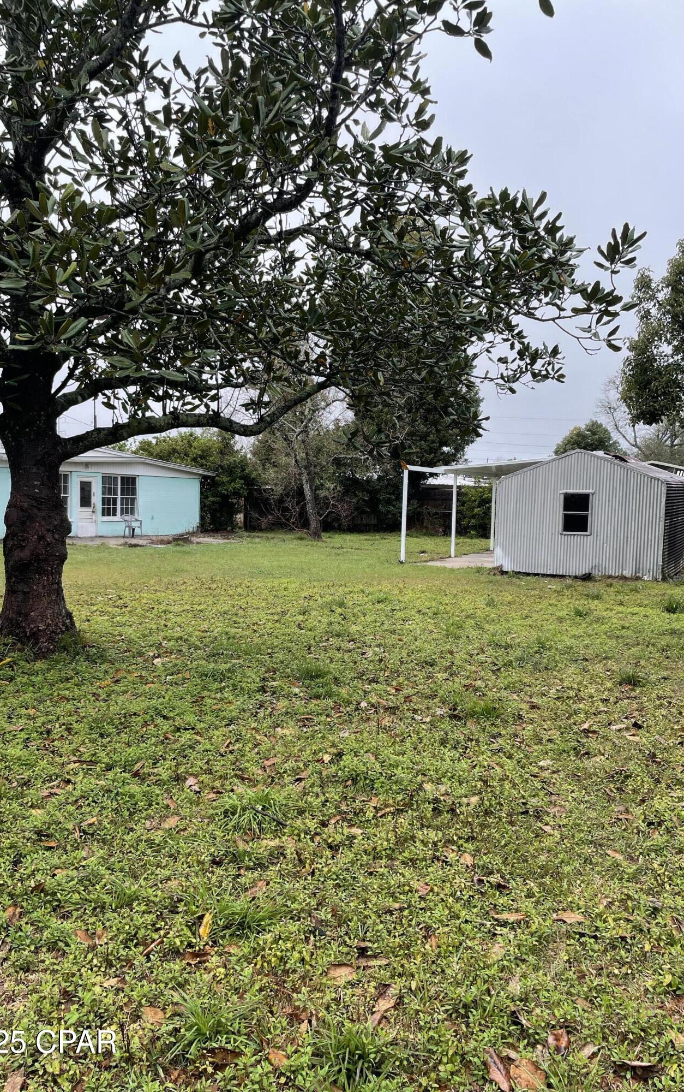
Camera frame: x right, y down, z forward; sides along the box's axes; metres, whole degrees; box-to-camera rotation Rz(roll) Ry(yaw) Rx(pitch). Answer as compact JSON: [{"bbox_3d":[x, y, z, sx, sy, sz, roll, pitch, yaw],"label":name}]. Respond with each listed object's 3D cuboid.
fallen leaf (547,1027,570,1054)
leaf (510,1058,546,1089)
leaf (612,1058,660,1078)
[{"bbox_3d":[0.636,1.452,2.409,0.066,0.035,0.085,3,4,21],"label":"fallen leaf"},{"bbox_3d":[0.516,1.459,2.271,0.088,0.030,0.110,-1,5,-24],"label":"leaf"},{"bbox_3d":[0.826,1.463,2.300,0.125,0.045,0.050,3,4,20],"label":"leaf"}]

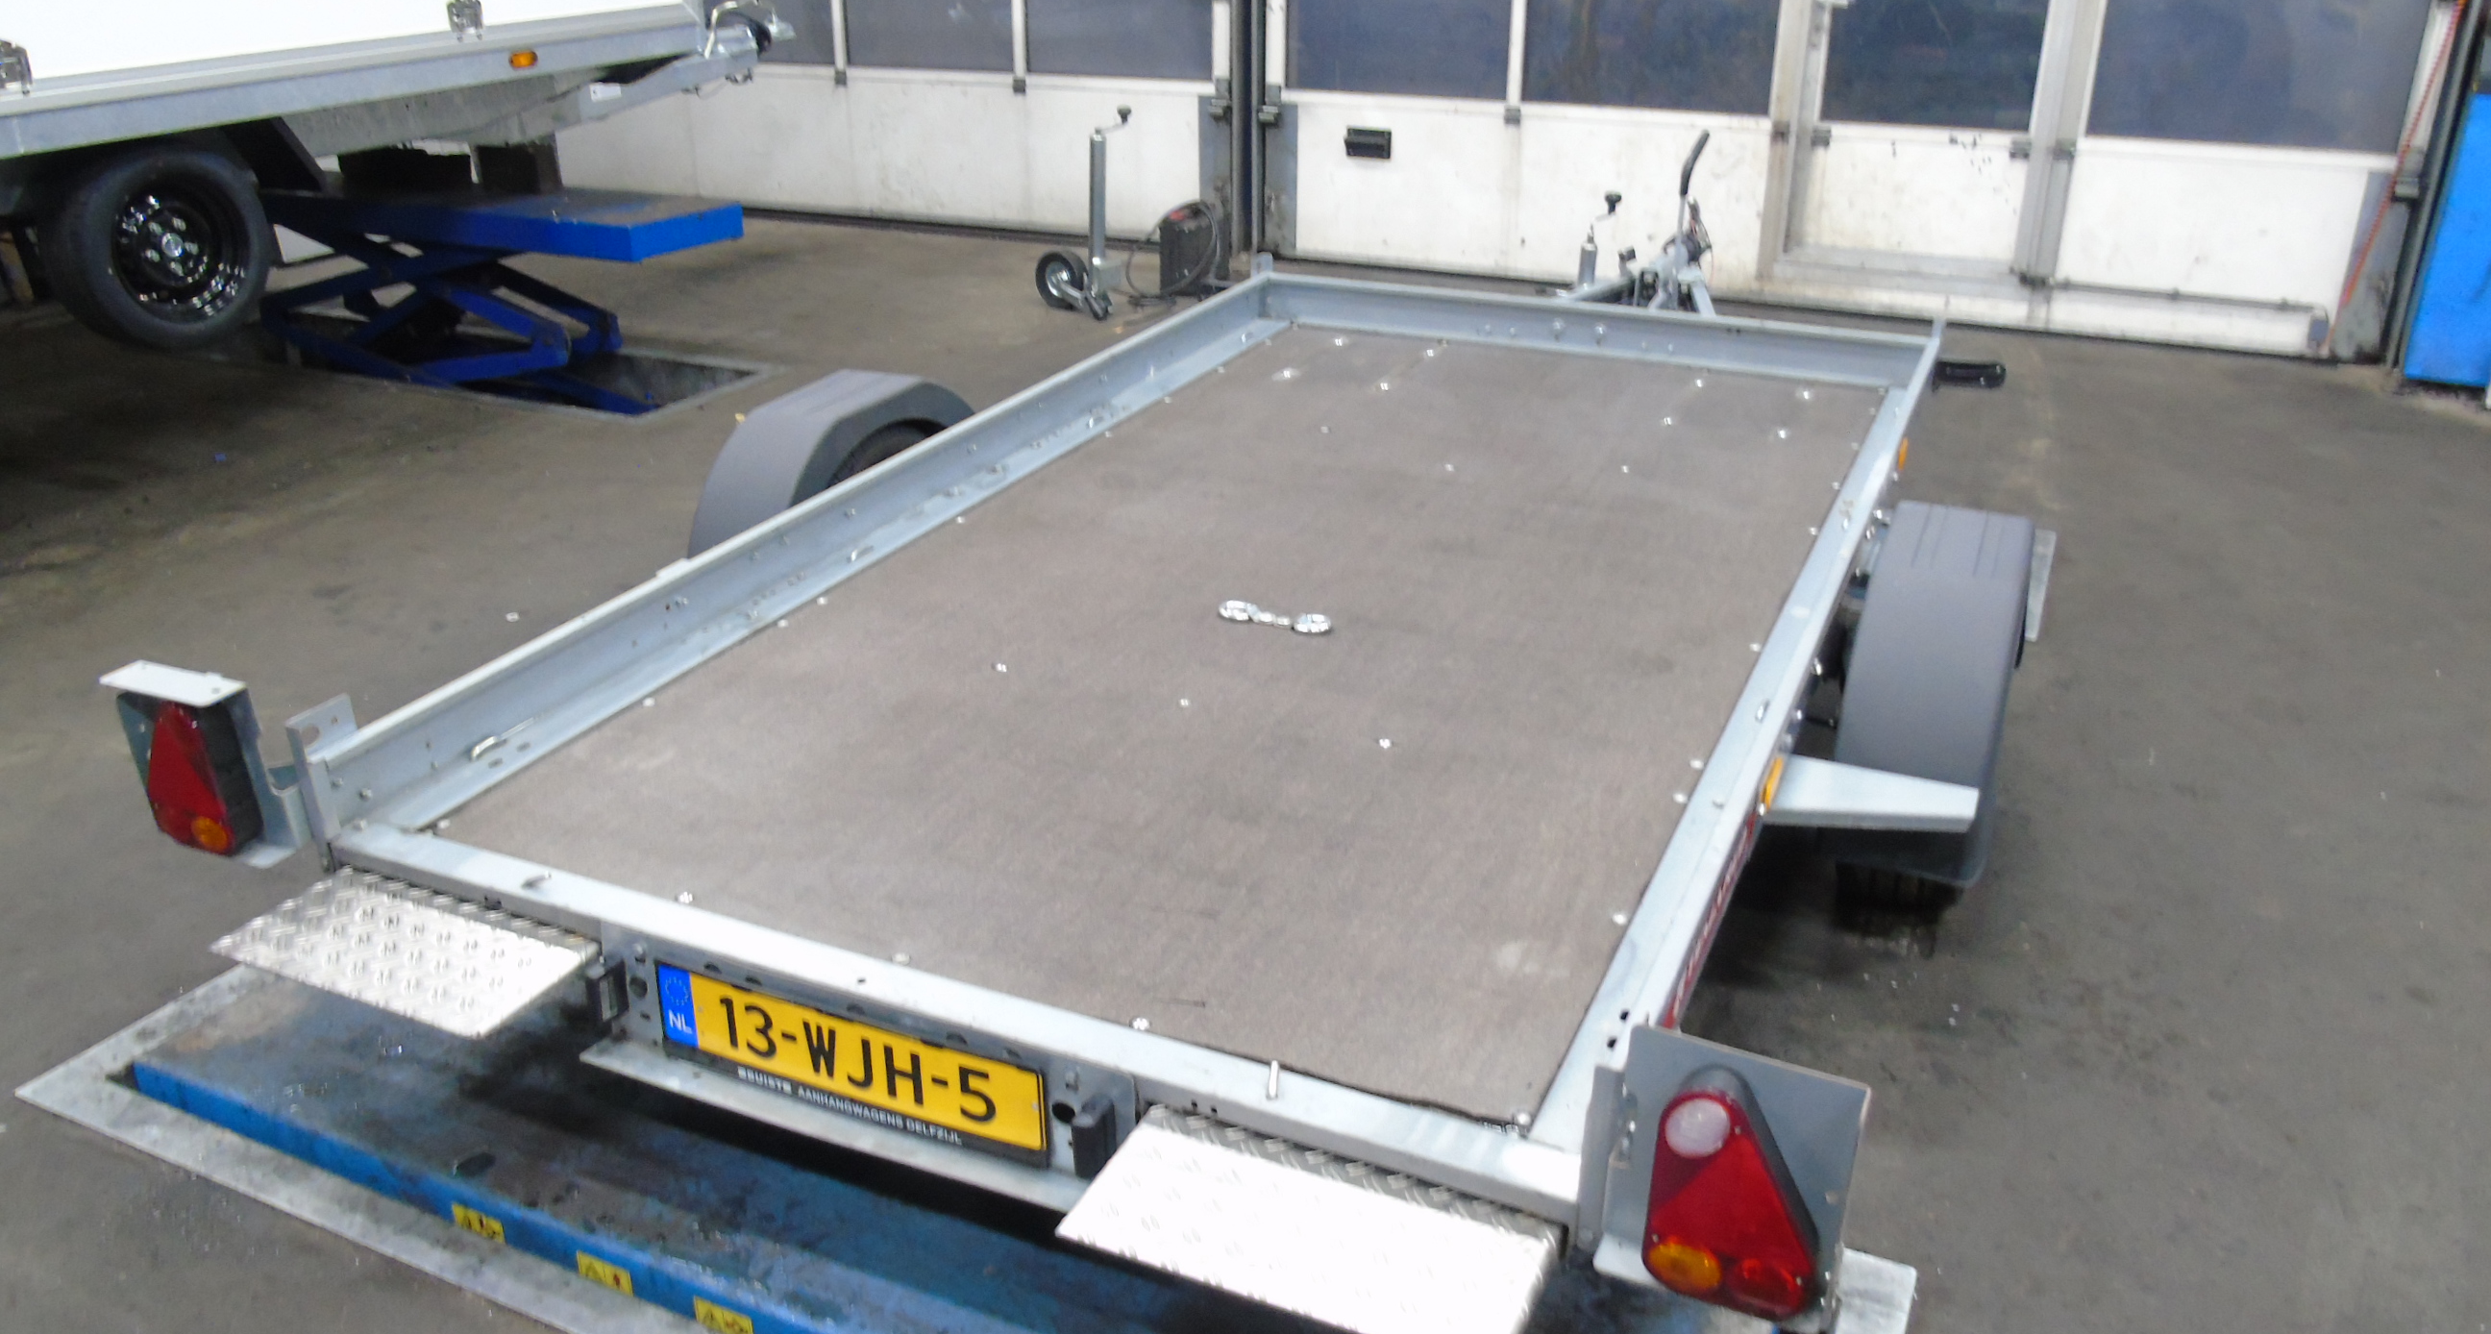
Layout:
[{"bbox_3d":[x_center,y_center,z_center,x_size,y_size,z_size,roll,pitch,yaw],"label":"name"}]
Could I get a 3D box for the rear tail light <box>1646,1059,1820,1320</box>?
[{"bbox_3d":[0.422,0.453,1.546,0.150,0.212,0.062,10,27,23],"label":"rear tail light"}]

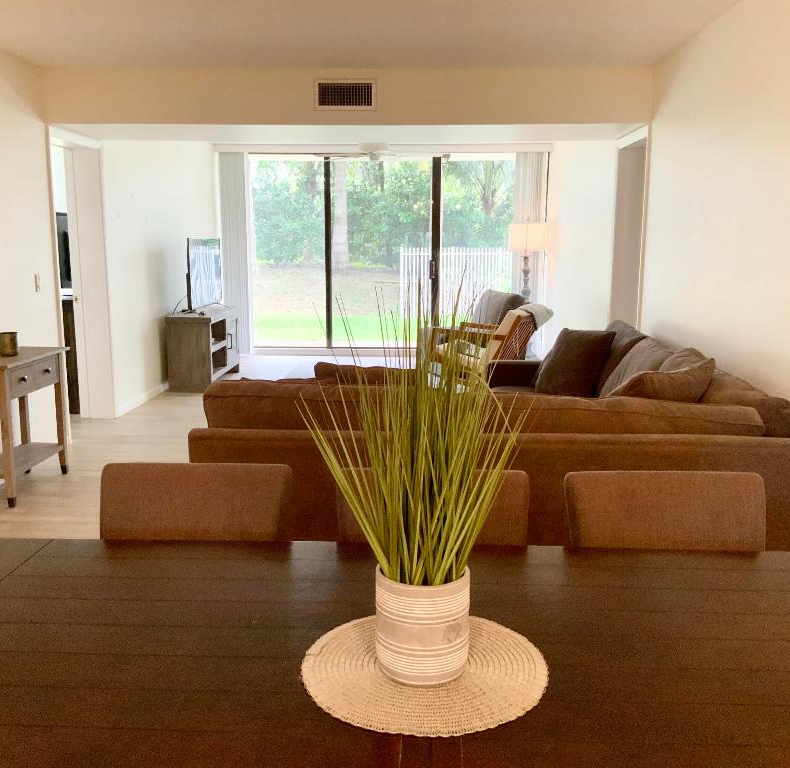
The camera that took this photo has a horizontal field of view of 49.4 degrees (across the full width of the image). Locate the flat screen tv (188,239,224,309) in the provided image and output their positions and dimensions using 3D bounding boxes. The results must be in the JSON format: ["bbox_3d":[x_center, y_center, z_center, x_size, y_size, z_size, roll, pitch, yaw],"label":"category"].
[{"bbox_3d":[-1.893,-1.110,8.605,0.110,0.702,1.203,0,10,2],"label":"flat screen tv"}]

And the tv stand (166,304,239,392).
[{"bbox_3d":[-1.851,-0.373,8.423,0.399,0.676,1.373,0,10,2],"label":"tv stand"}]

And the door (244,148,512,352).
[{"bbox_3d":[-0.141,-1.514,10.044,3.339,2.306,0.120,0,10,2],"label":"door"}]

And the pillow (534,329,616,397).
[{"bbox_3d":[1.033,-0.120,5.002,0.450,0.440,0.180,17,-2,29],"label":"pillow"}]

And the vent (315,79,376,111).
[{"bbox_3d":[-0.309,-1.820,5.381,0.385,0.201,0.030,0,10,2],"label":"vent"}]

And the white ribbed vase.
[{"bbox_3d":[0.044,0.357,1.318,0.144,0.155,0.144,0,10,2],"label":"white ribbed vase"}]

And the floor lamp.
[{"bbox_3d":[1.399,-0.953,9.131,0.440,1.590,0.440,0,10,2],"label":"floor lamp"}]

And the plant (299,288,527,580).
[{"bbox_3d":[0.025,0.083,1.275,0.334,0.480,0.315,0,10,2],"label":"plant"}]

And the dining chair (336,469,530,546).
[{"bbox_3d":[0.084,0.667,1.900,0.458,0.865,0.600,0,10,2],"label":"dining chair"}]

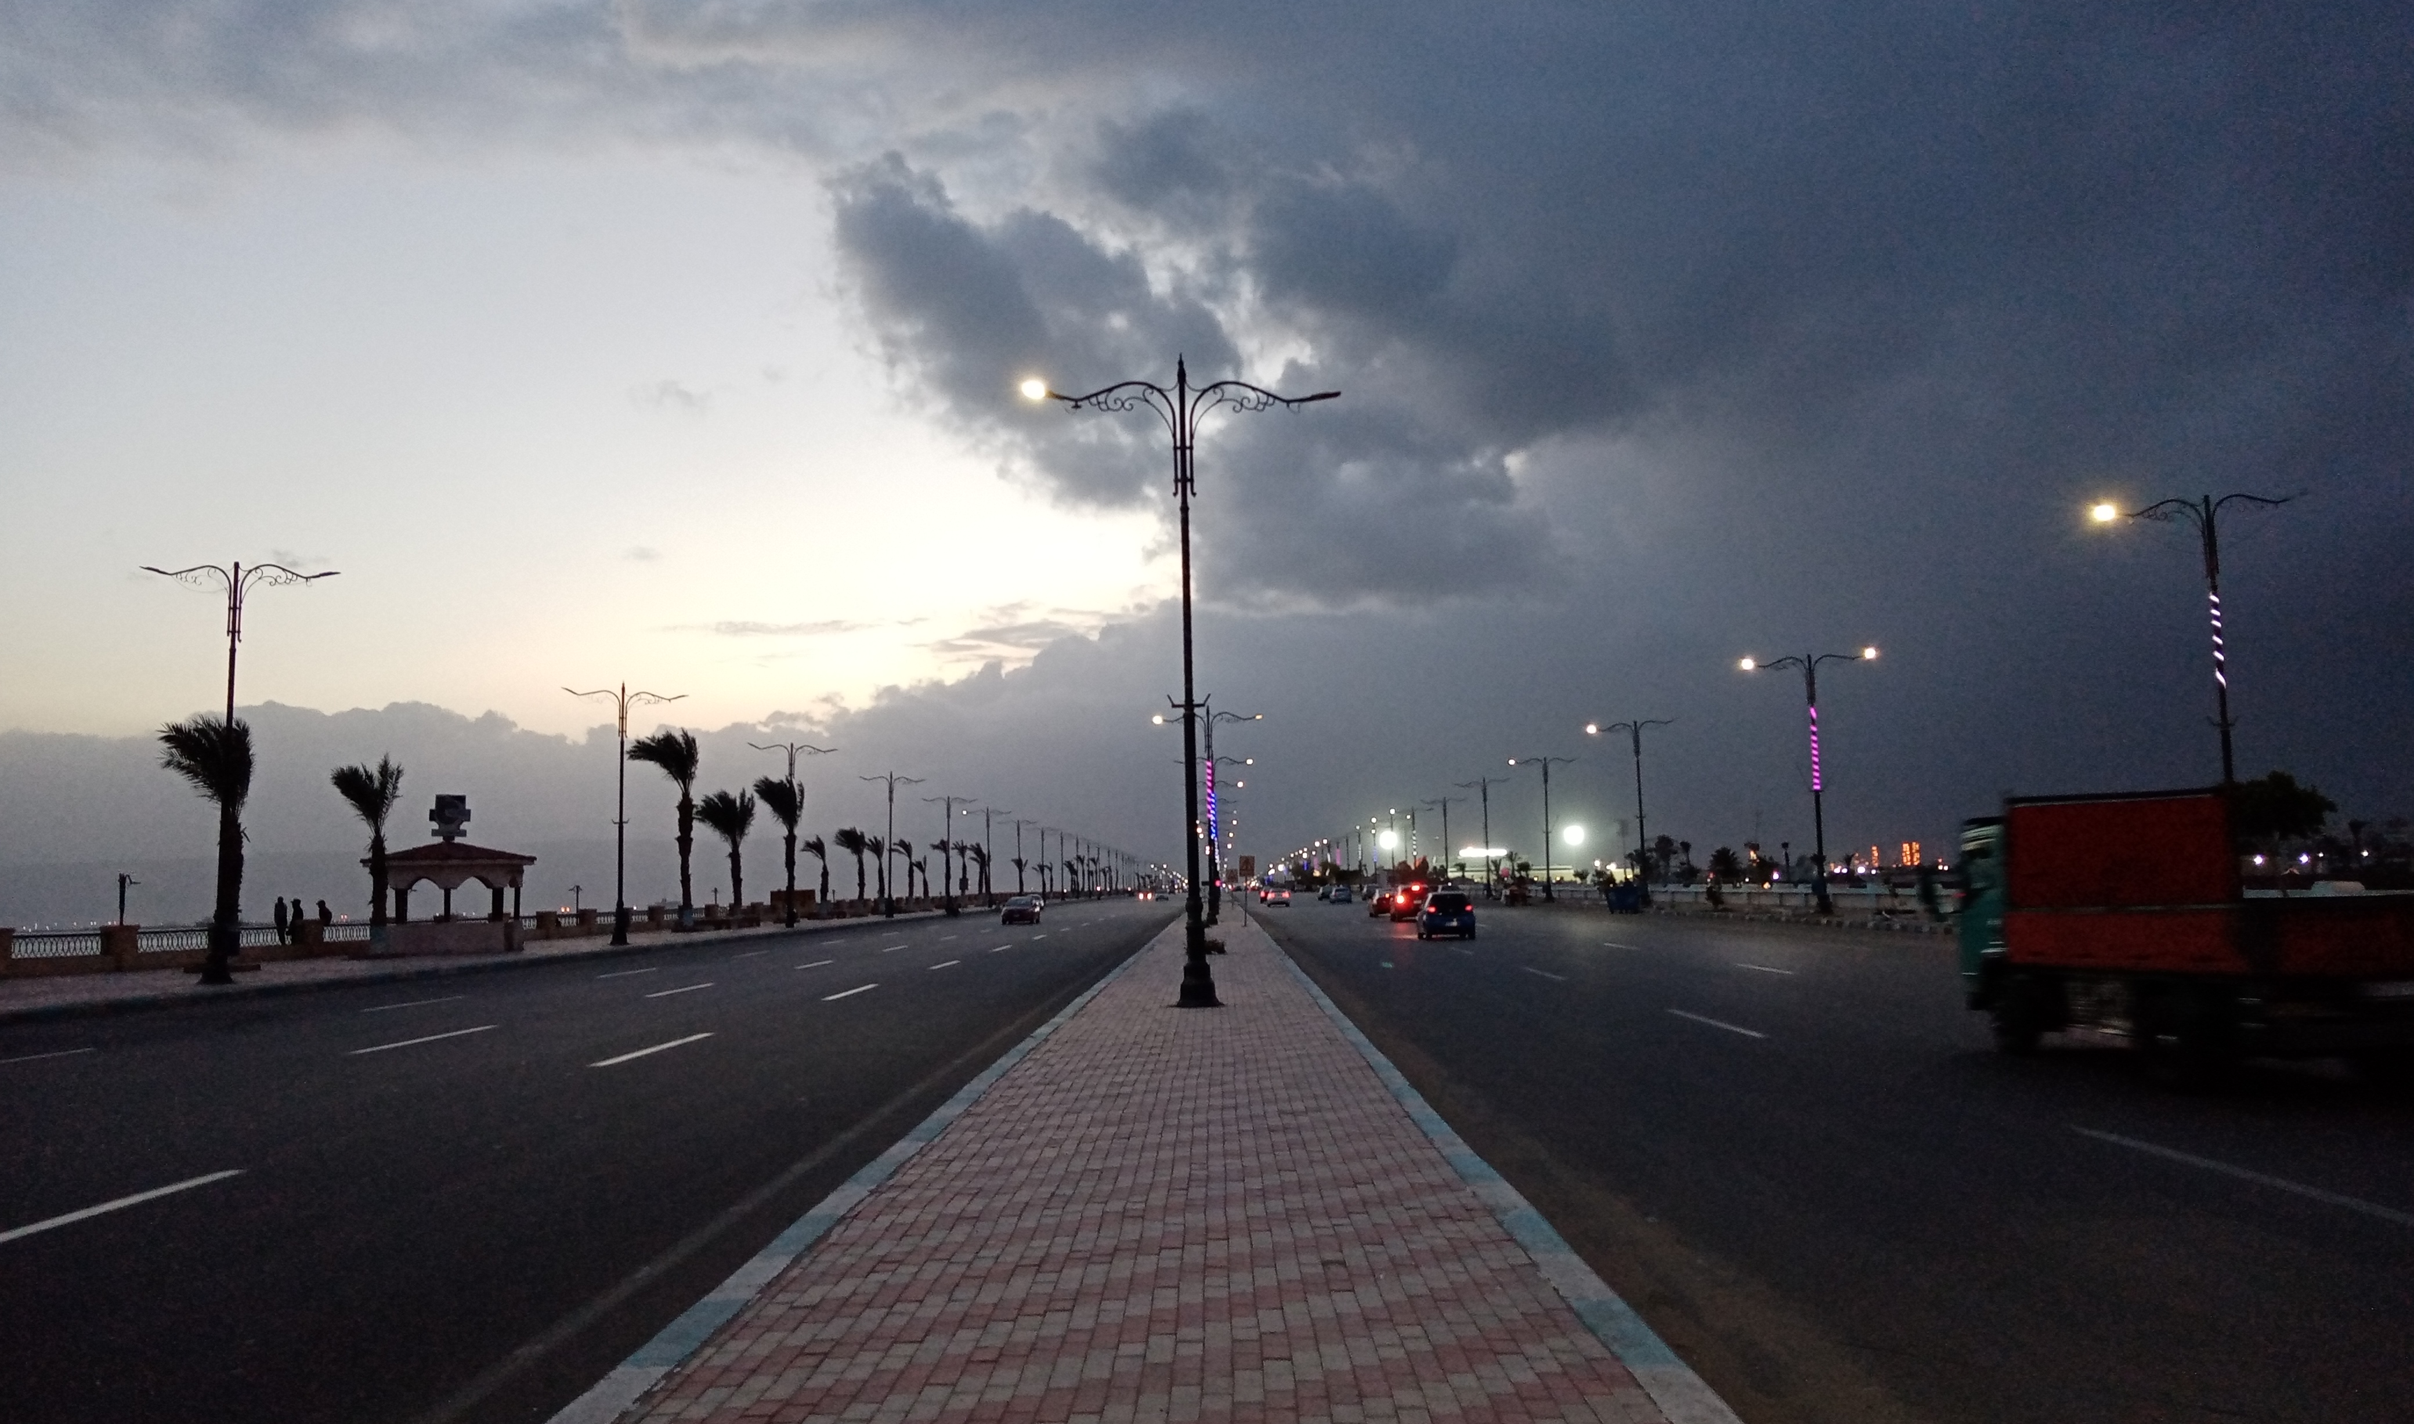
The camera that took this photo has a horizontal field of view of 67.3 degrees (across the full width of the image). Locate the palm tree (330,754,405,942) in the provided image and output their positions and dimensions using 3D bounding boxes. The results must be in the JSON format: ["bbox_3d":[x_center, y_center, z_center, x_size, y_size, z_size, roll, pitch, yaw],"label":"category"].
[{"bbox_3d":[-25.105,4.225,54.093,1.950,5.990,1.720,1,-6,-25],"label":"palm tree"}]

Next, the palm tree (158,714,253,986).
[{"bbox_3d":[-25.384,3.257,45.824,2.060,6.350,1.810,2,-6,-29],"label":"palm tree"}]

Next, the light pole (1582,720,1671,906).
[{"bbox_3d":[21.140,4.924,88.403,4.250,8.850,0.600,-1,-5,0],"label":"light pole"}]

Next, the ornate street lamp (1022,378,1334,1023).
[{"bbox_3d":[-0.230,-0.418,24.584,4.250,8.850,0.600,-1,-5,0],"label":"ornate street lamp"}]

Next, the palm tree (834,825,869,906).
[{"bbox_3d":[-24.538,11.011,125.197,2.180,6.000,1.920,0,-6,-11],"label":"palm tree"}]

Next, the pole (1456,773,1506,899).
[{"bbox_3d":[21.168,9.529,137.046,4.250,8.850,0.600,-1,-5,0],"label":"pole"}]

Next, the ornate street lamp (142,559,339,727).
[{"bbox_3d":[-20.578,1.284,38.100,4.200,8.850,0.600,-1,-5,0],"label":"ornate street lamp"}]

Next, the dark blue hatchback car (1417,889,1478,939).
[{"bbox_3d":[7.656,6.548,58.449,1.620,1.500,3.700,-1,-5,1],"label":"dark blue hatchback car"}]

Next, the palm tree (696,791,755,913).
[{"bbox_3d":[-23.843,7.068,90.000,2.850,6.500,2.700,-1,-5,0],"label":"palm tree"}]

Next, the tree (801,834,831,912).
[{"bbox_3d":[-24.530,10.317,113.528,1.680,5.160,1.480,0,-6,-12],"label":"tree"}]

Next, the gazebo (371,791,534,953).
[{"bbox_3d":[-24.796,5.305,59.300,4.700,5.100,4.700,0,-6,-13],"label":"gazebo"}]

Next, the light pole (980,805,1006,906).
[{"bbox_3d":[-19.434,13.066,162.556,4.100,9.000,0.600,-1,-5,1],"label":"light pole"}]

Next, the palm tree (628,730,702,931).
[{"bbox_3d":[-25.538,5.485,85.142,3.160,9.410,2.780,0,-6,-17],"label":"palm tree"}]

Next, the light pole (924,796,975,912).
[{"bbox_3d":[-19.193,10.755,135.432,4.250,8.850,0.600,-1,-5,0],"label":"light pole"}]

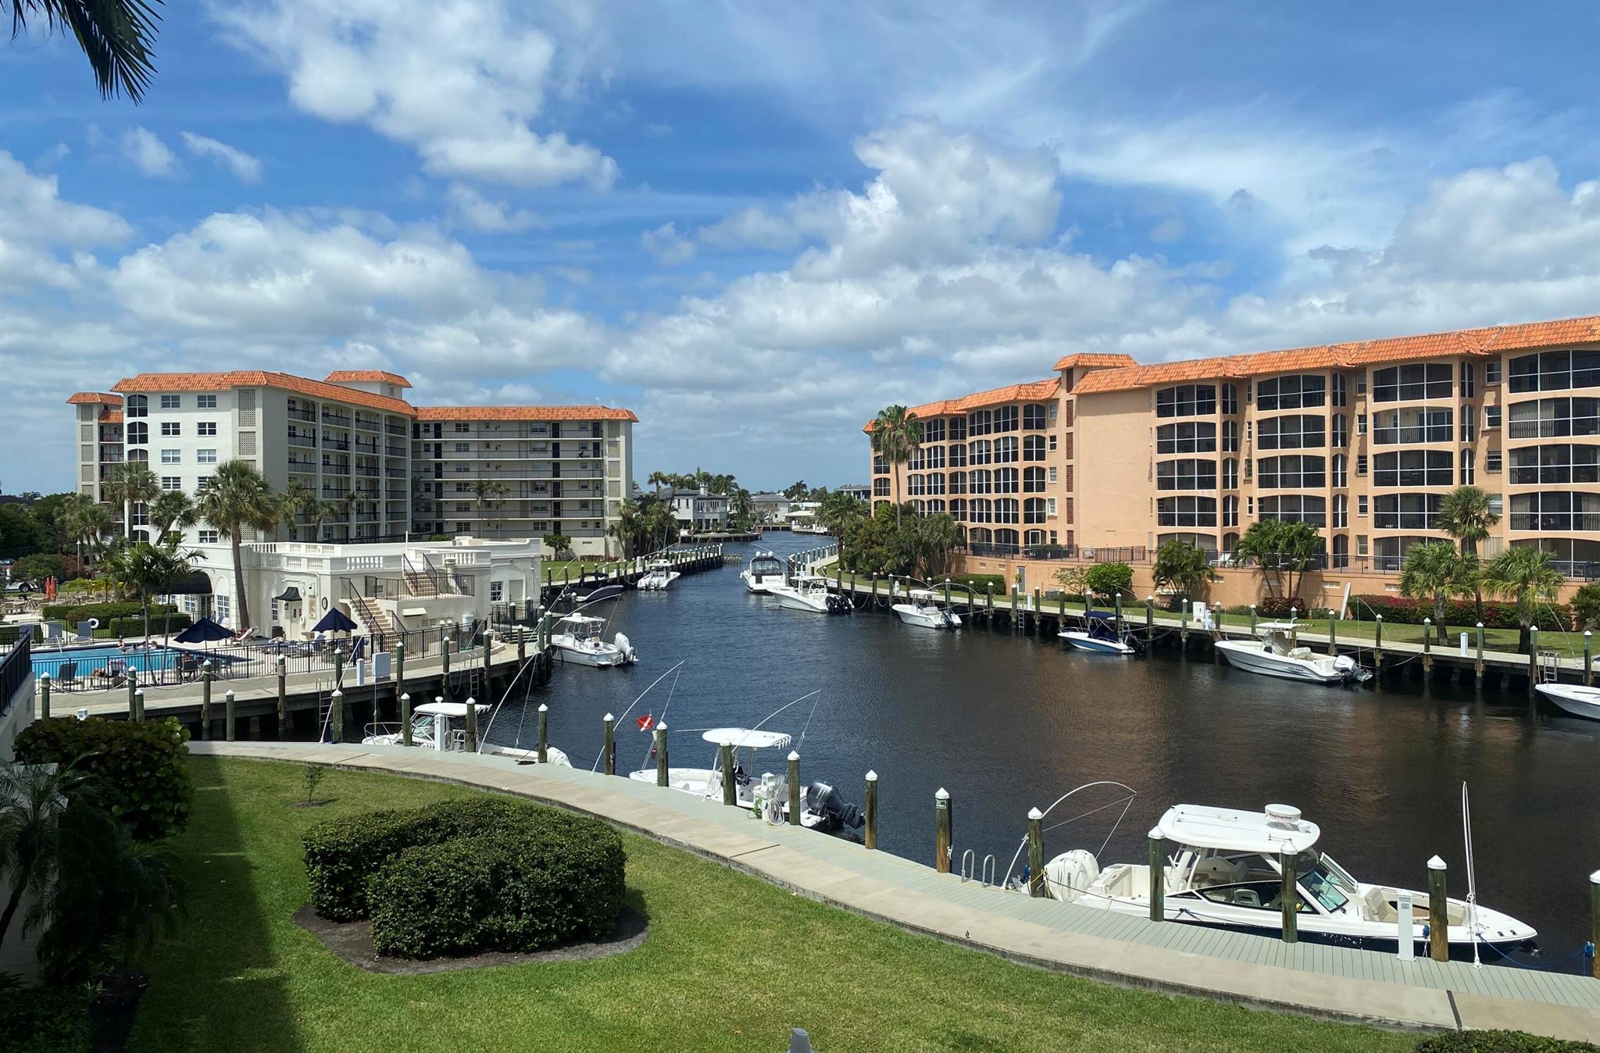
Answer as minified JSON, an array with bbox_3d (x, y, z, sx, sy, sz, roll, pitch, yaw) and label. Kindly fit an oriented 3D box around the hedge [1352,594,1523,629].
[{"bbox_3d":[37.130,4.928,69.337,1.400,1.420,9.900,-1,2,-44],"label":"hedge"}]

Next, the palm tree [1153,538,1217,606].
[{"bbox_3d":[26.795,3.327,83.640,4.284,4.896,4.284,0,1,18],"label":"palm tree"}]

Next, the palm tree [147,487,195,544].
[{"bbox_3d":[-54.520,1.282,104.000,4.200,8.800,4.200,0,1,0],"label":"palm tree"}]

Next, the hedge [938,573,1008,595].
[{"bbox_3d":[14.200,4.699,99.800,1.300,1.500,7.500,-1,1,-33],"label":"hedge"}]

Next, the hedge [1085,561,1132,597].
[{"bbox_3d":[22.352,3.989,87.000,3.500,2.800,3.400,1,2,45],"label":"hedge"}]

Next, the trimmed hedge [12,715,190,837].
[{"bbox_3d":[-16.974,6.071,29.376,3.672,2.142,3.876,-1,1,-29],"label":"trimmed hedge"}]

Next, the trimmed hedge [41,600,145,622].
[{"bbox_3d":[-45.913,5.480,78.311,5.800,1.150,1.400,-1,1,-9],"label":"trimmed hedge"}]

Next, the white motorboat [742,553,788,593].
[{"bbox_3d":[-3.850,4.487,119.600,3.800,4.100,11.500,0,1,-8],"label":"white motorboat"}]

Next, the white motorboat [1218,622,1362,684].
[{"bbox_3d":[24.538,6.257,61.071,2.550,2.650,8.150,-1,1,-33],"label":"white motorboat"}]

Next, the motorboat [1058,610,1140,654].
[{"bbox_3d":[17.637,6.320,70.928,2.150,2.250,6.000,-1,1,-36],"label":"motorboat"}]

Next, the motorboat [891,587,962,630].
[{"bbox_3d":[8.925,5.982,88.026,2.550,2.652,7.548,-1,1,-31],"label":"motorboat"}]

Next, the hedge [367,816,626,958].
[{"bbox_3d":[-5.350,6.354,21.300,4.150,1.600,2.350,-1,1,-16],"label":"hedge"}]

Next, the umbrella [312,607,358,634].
[{"bbox_3d":[-21.862,4.995,56.500,2.200,2.400,2.200,0,1,0],"label":"umbrella"}]

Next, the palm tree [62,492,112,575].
[{"bbox_3d":[-71.422,0.844,120.360,4.692,8.364,4.692,-1,1,-31],"label":"palm tree"}]

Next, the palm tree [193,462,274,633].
[{"bbox_3d":[-32.094,1.084,68.544,4.437,9.690,4.437,-1,1,-25],"label":"palm tree"}]

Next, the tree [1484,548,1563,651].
[{"bbox_3d":[33.840,3.408,56.178,3.300,5.000,3.300,0,1,31],"label":"tree"}]

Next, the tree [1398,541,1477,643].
[{"bbox_3d":[32.656,3.424,61.500,4.000,5.250,4.000,0,1,0],"label":"tree"}]

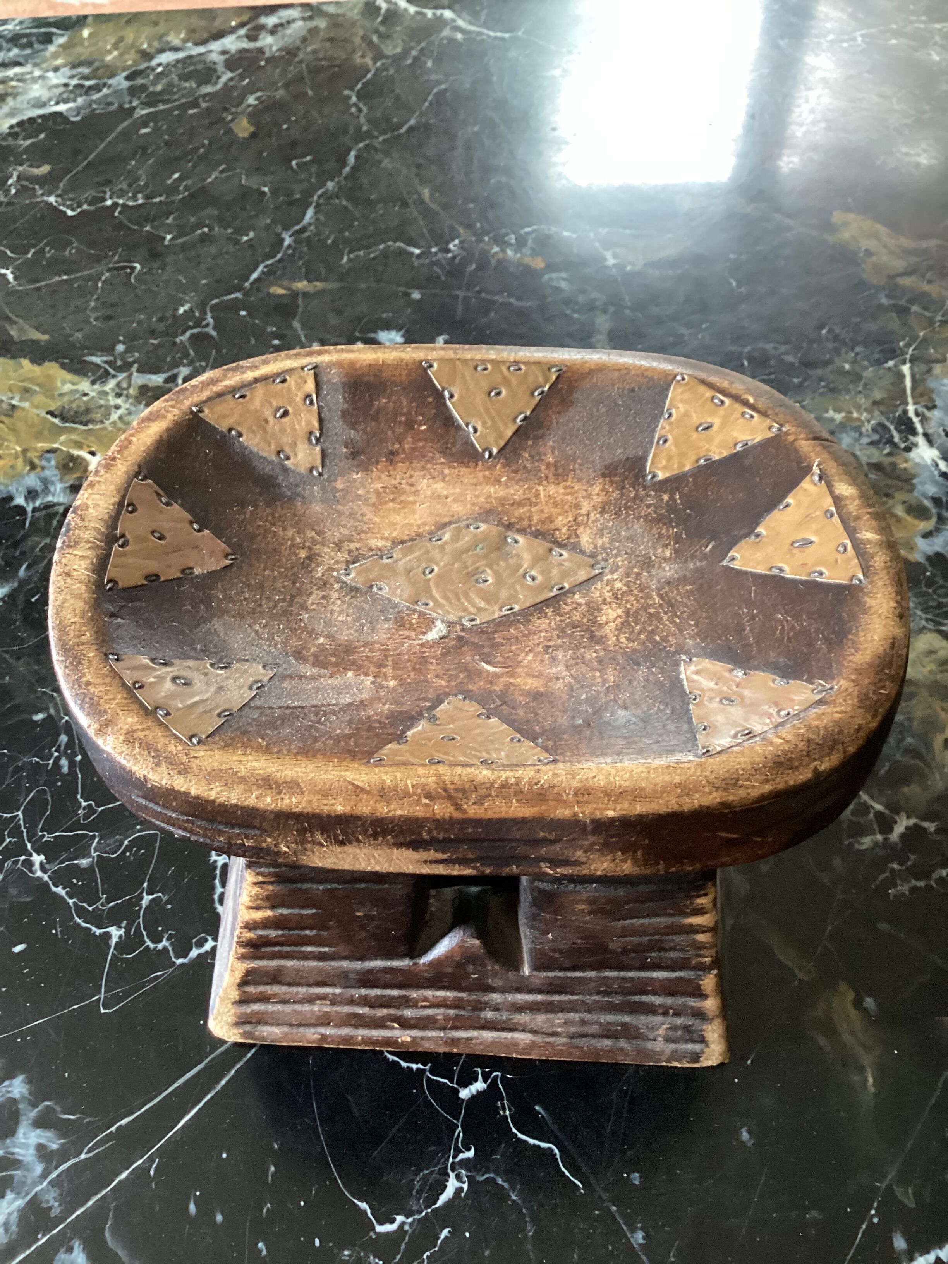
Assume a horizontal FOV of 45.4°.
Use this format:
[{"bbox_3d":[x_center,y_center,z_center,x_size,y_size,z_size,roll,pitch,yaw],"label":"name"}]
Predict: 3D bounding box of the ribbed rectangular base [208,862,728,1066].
[{"bbox_3d":[0.001,0.070,0.577,0.260,0.175,0.220,2,48,2],"label":"ribbed rectangular base"}]

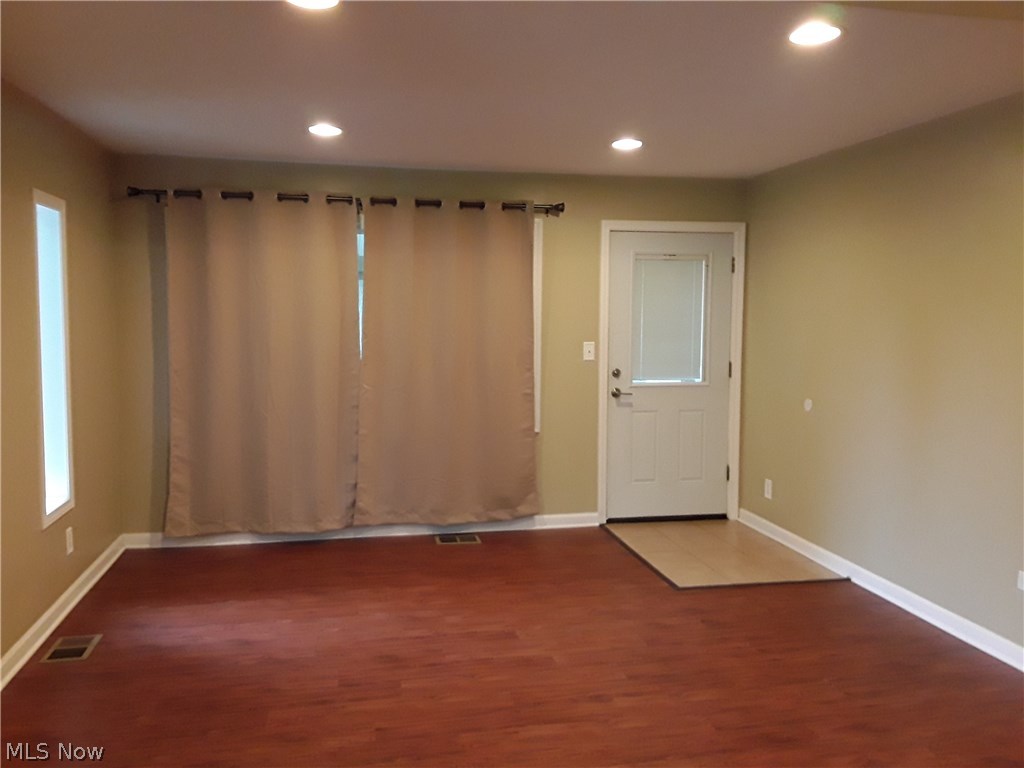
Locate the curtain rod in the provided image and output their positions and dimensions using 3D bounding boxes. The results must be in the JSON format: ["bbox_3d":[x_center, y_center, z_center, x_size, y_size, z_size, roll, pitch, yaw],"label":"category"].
[{"bbox_3d":[-0.971,-1.149,5.042,2.690,0.080,0.100,-1,5,-12],"label":"curtain rod"}]

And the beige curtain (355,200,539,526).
[{"bbox_3d":[-0.418,-0.140,5.229,1.235,2.125,0.120,-1,5,-12],"label":"beige curtain"}]

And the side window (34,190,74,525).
[{"bbox_3d":[-2.195,-0.128,3.822,0.090,1.540,0.445,-1,5,-12],"label":"side window"}]

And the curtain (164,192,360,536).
[{"bbox_3d":[-1.561,-0.115,4.981,1.180,2.120,0.120,-1,5,-12],"label":"curtain"}]

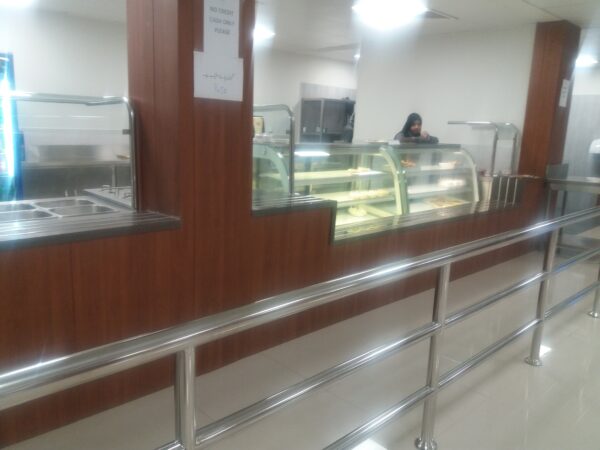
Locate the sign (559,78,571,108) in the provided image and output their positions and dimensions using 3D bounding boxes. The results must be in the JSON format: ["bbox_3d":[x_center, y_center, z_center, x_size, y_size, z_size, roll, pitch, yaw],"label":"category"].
[{"bbox_3d":[3.065,-1.519,5.613,0.208,0.298,0.010,-9,16,-43],"label":"sign"}]

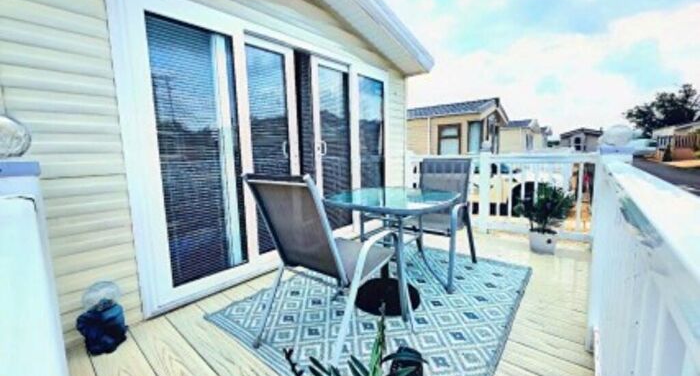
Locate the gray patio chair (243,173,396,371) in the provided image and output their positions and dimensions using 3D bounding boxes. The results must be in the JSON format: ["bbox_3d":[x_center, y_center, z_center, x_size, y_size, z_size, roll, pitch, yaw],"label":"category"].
[{"bbox_3d":[-0.106,0.368,1.462,0.552,0.922,0.714,3,8,38],"label":"gray patio chair"}]

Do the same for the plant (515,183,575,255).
[{"bbox_3d":[1.940,0.289,2.618,0.483,0.690,0.463,4,8,41],"label":"plant"}]

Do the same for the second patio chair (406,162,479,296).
[{"bbox_3d":[0.726,0.242,2.283,0.561,0.931,0.719,3,8,39],"label":"second patio chair"}]

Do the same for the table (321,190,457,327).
[{"bbox_3d":[0.273,0.413,1.834,0.808,0.724,0.808,4,8,41],"label":"table"}]

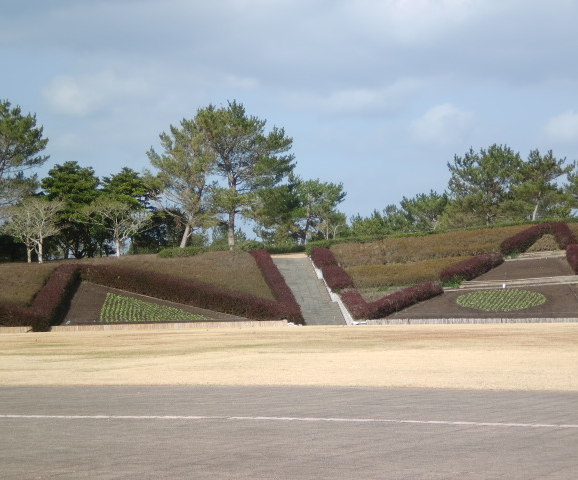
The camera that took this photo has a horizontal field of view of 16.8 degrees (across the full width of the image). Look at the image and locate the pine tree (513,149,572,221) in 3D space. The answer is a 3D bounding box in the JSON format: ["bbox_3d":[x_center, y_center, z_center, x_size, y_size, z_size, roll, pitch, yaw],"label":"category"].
[{"bbox_3d":[16.560,-3.590,128.000,3.790,4.770,3.600,0,-1,0],"label":"pine tree"}]

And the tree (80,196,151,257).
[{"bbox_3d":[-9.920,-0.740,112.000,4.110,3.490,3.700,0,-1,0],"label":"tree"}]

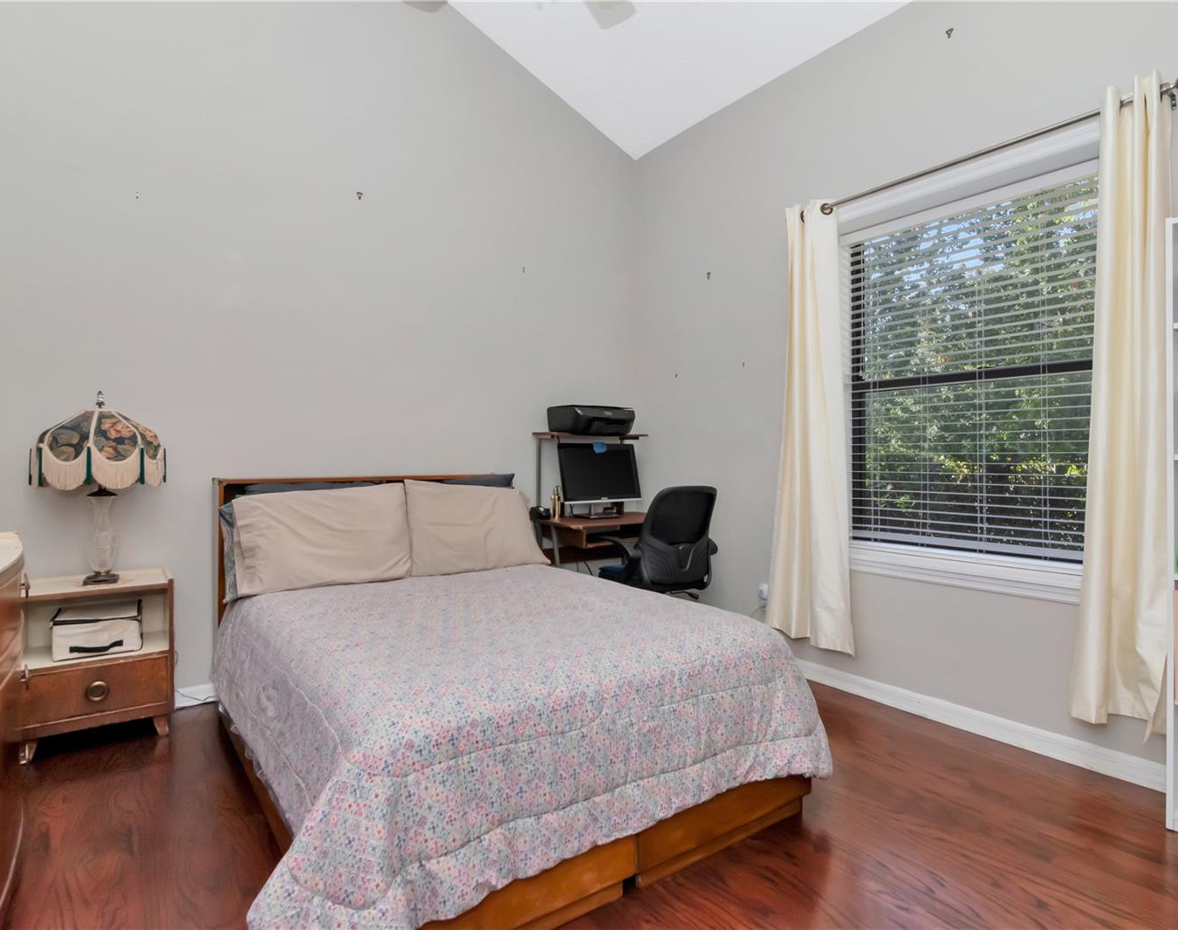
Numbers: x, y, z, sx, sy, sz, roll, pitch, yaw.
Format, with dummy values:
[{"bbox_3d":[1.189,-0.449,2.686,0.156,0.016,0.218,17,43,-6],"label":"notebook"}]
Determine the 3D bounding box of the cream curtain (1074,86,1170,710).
[{"bbox_3d":[1.782,-0.185,2.065,0.145,2.160,0.280,0,0,-38],"label":"cream curtain"}]

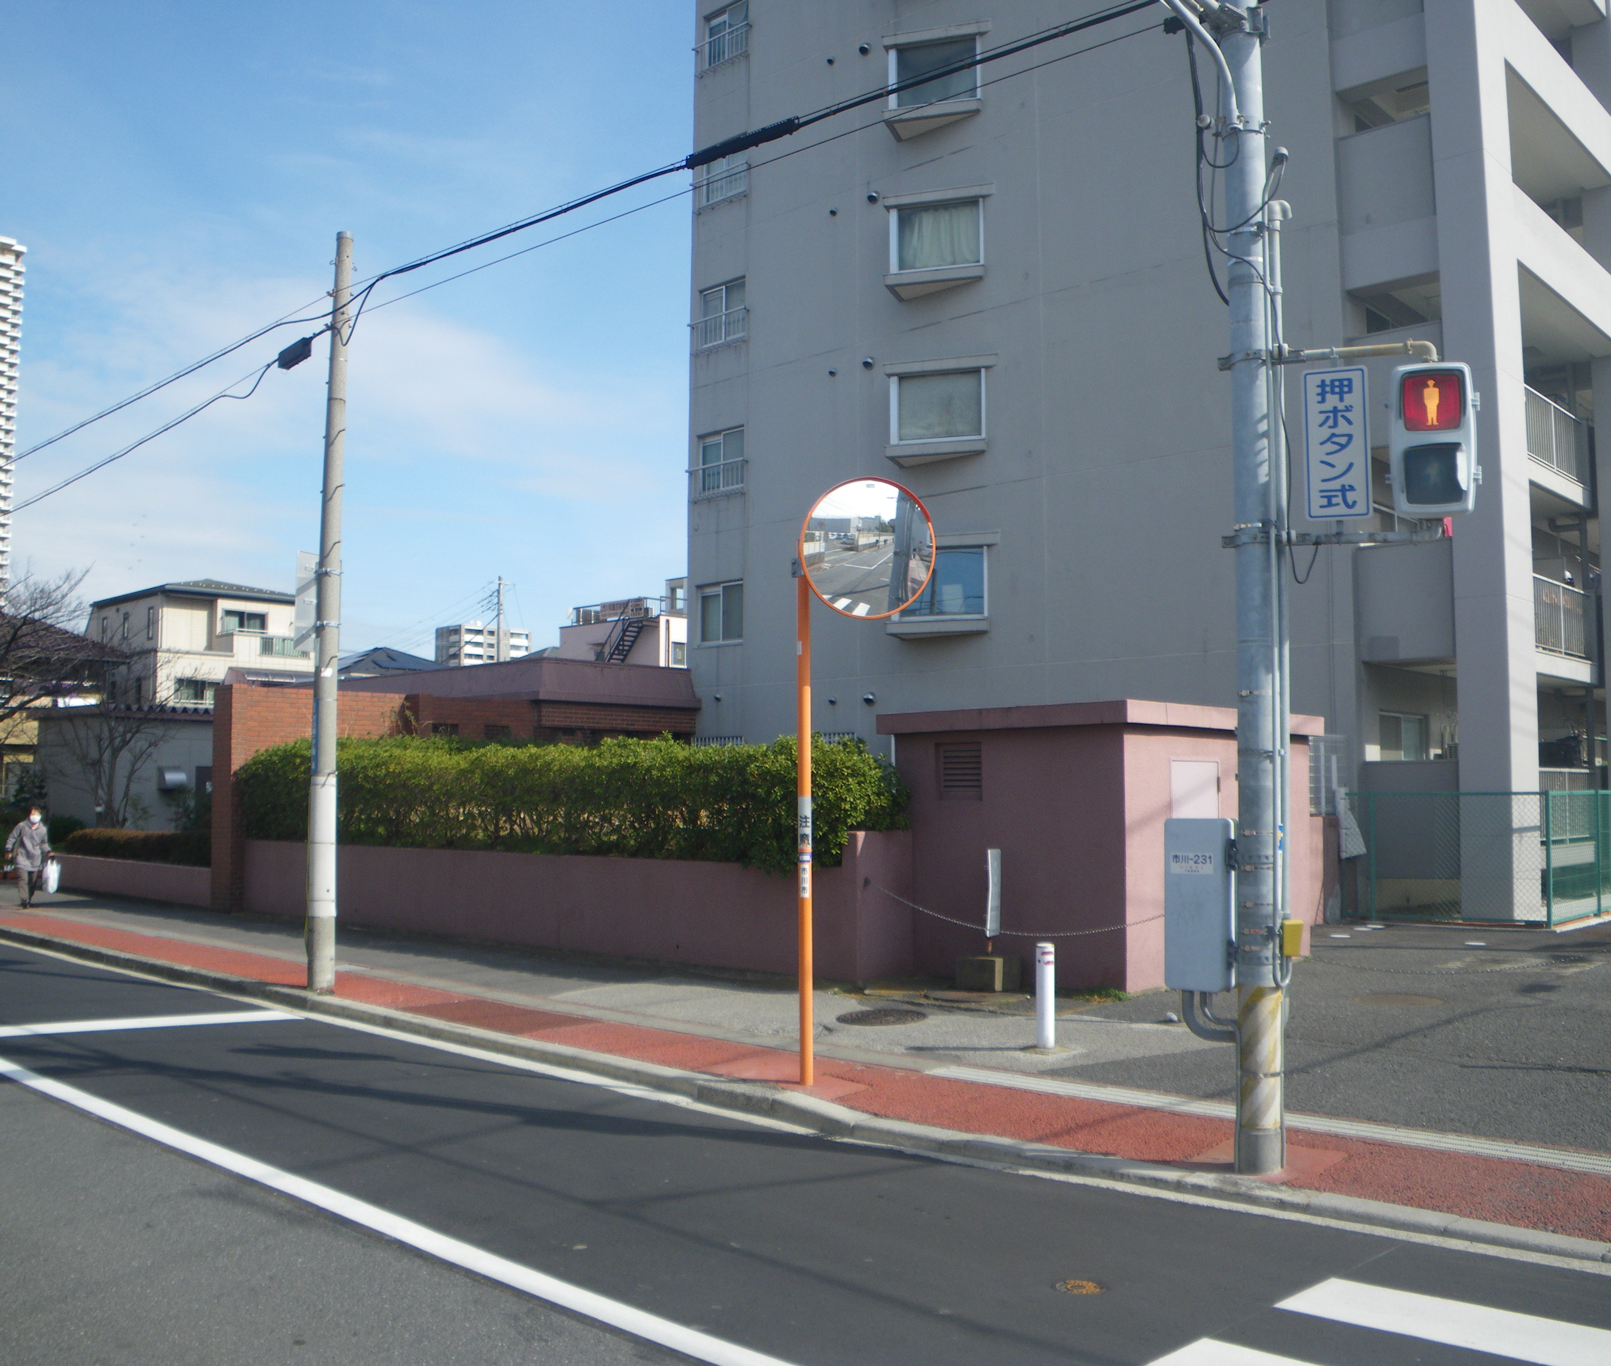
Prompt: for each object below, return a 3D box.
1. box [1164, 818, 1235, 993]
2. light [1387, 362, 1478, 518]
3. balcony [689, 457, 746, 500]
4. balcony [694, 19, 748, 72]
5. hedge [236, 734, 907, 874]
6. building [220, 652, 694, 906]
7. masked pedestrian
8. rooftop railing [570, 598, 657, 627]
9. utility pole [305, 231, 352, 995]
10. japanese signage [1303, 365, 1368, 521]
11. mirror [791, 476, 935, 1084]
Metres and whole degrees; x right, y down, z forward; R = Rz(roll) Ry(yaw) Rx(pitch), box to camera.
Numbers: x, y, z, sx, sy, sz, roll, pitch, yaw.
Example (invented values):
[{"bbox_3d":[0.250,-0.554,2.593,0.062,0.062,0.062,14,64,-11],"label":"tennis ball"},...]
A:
[{"bbox_3d":[1.830,1.009,6.717,0.320,0.780,0.190,-3,-5,37],"label":"box"},{"bbox_3d":[2.742,-1.063,6.437,0.350,0.675,0.200,-1,-4,16],"label":"light"},{"bbox_3d":[-1.577,-3.650,26.335,1.500,0.600,0.180,-4,-6,43],"label":"balcony"},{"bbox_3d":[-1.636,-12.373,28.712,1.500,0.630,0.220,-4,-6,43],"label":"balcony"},{"bbox_3d":[-3.521,1.349,17.062,11.000,1.220,1.000,-4,-6,43],"label":"hedge"},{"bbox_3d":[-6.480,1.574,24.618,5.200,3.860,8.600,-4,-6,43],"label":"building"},{"bbox_3d":[-11.072,2.486,21.015,0.580,1.500,0.400,4,-5,-41],"label":"masked pedestrian"},{"bbox_3d":[-8.388,-3.045,64.335,4.800,0.800,1.000,-4,-6,43],"label":"rooftop railing"},{"bbox_3d":[-3.778,-0.618,11.797,0.220,6.130,0.220,-3,-5,44],"label":"utility pole"},{"bbox_3d":[2.235,-1.008,6.194,0.265,0.650,0.030,-1,-4,20],"label":"japanese signage"},{"bbox_3d":[0.375,0.546,8.666,0.880,3.570,0.280,2,-4,-19],"label":"mirror"}]

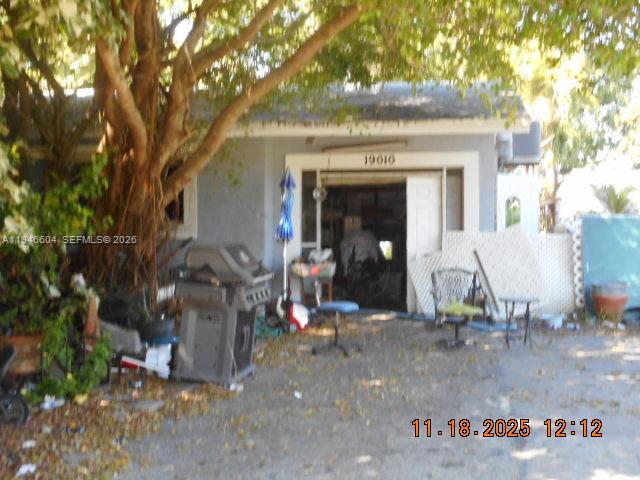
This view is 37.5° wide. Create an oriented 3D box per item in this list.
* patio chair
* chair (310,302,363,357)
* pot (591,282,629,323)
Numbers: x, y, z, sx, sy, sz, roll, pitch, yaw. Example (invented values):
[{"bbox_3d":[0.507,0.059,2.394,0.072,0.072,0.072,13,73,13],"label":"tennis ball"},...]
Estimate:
[{"bbox_3d":[1.555,0.760,10.700,0.580,0.880,0.620,0,1,-9],"label":"patio chair"},{"bbox_3d":[0.183,0.942,10.150,0.550,0.540,0.560,-1,2,-30],"label":"chair"},{"bbox_3d":[4.022,0.868,13.100,0.510,0.540,0.510,0,1,0],"label":"pot"}]

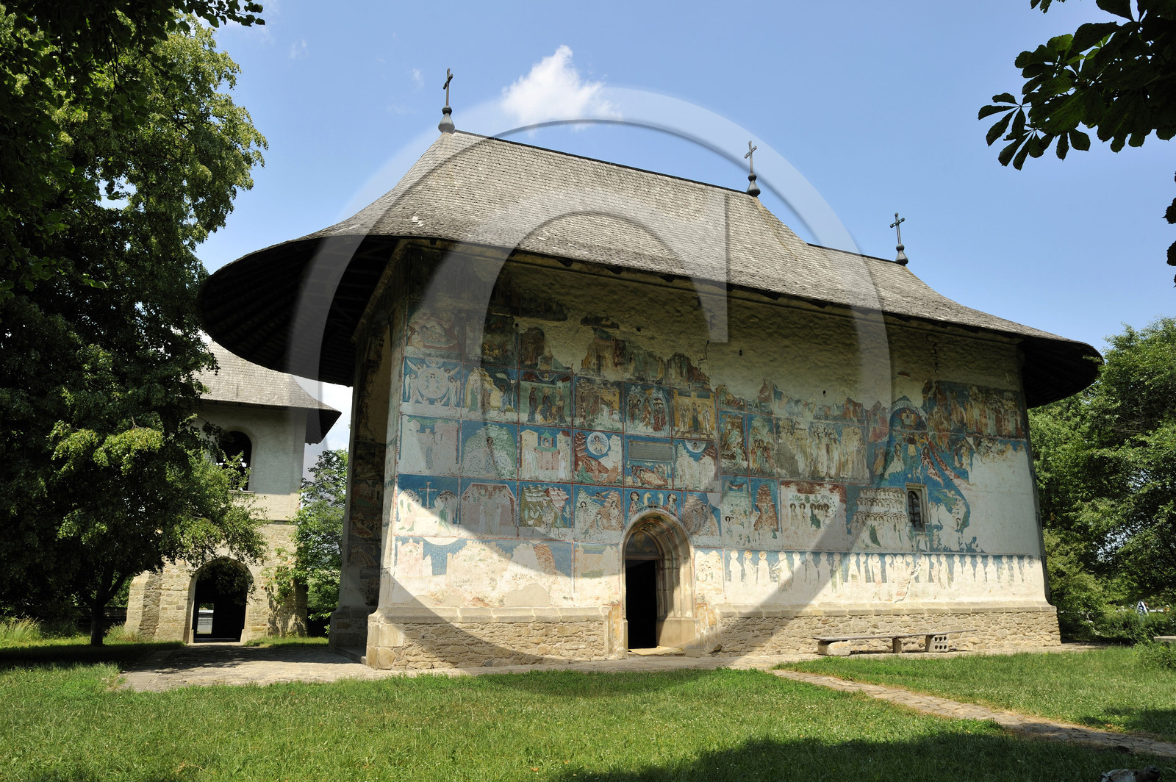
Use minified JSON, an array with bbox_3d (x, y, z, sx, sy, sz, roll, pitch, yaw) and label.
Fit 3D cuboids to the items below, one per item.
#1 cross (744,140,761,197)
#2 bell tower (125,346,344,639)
[{"bbox_3d":[6.016,-8.142,31.096,0.528,2.272,0.784,6,-15,-23],"label":"cross"},{"bbox_3d":[-13.666,2.756,32.760,6.888,13.120,6.954,6,-15,-23],"label":"bell tower"}]

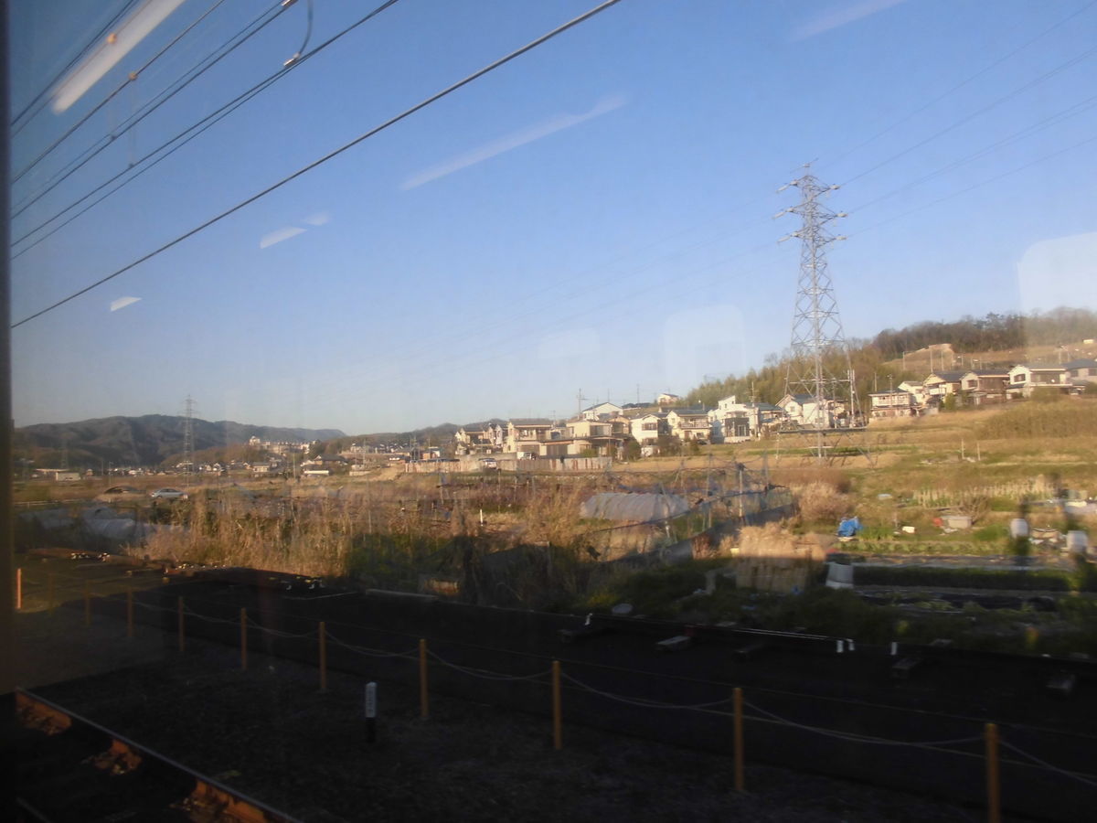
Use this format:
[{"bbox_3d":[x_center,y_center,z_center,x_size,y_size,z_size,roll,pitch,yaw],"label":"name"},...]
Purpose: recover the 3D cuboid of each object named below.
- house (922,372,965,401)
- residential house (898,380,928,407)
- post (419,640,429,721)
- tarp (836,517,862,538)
[{"bbox_3d":[92.269,-5.379,192.000,7.600,7.009,6.800,-1,-4,-15],"label":"house"},{"bbox_3d":[91.926,-3.986,207.000,6.800,6.821,6.000,-1,-4,-15],"label":"residential house"},{"bbox_3d":[-1.499,3.214,9.900,0.080,0.944,0.080,1,-4,-30],"label":"post"},{"bbox_3d":[12.028,4.632,33.000,0.950,0.820,0.850,-3,-3,15],"label":"tarp"}]

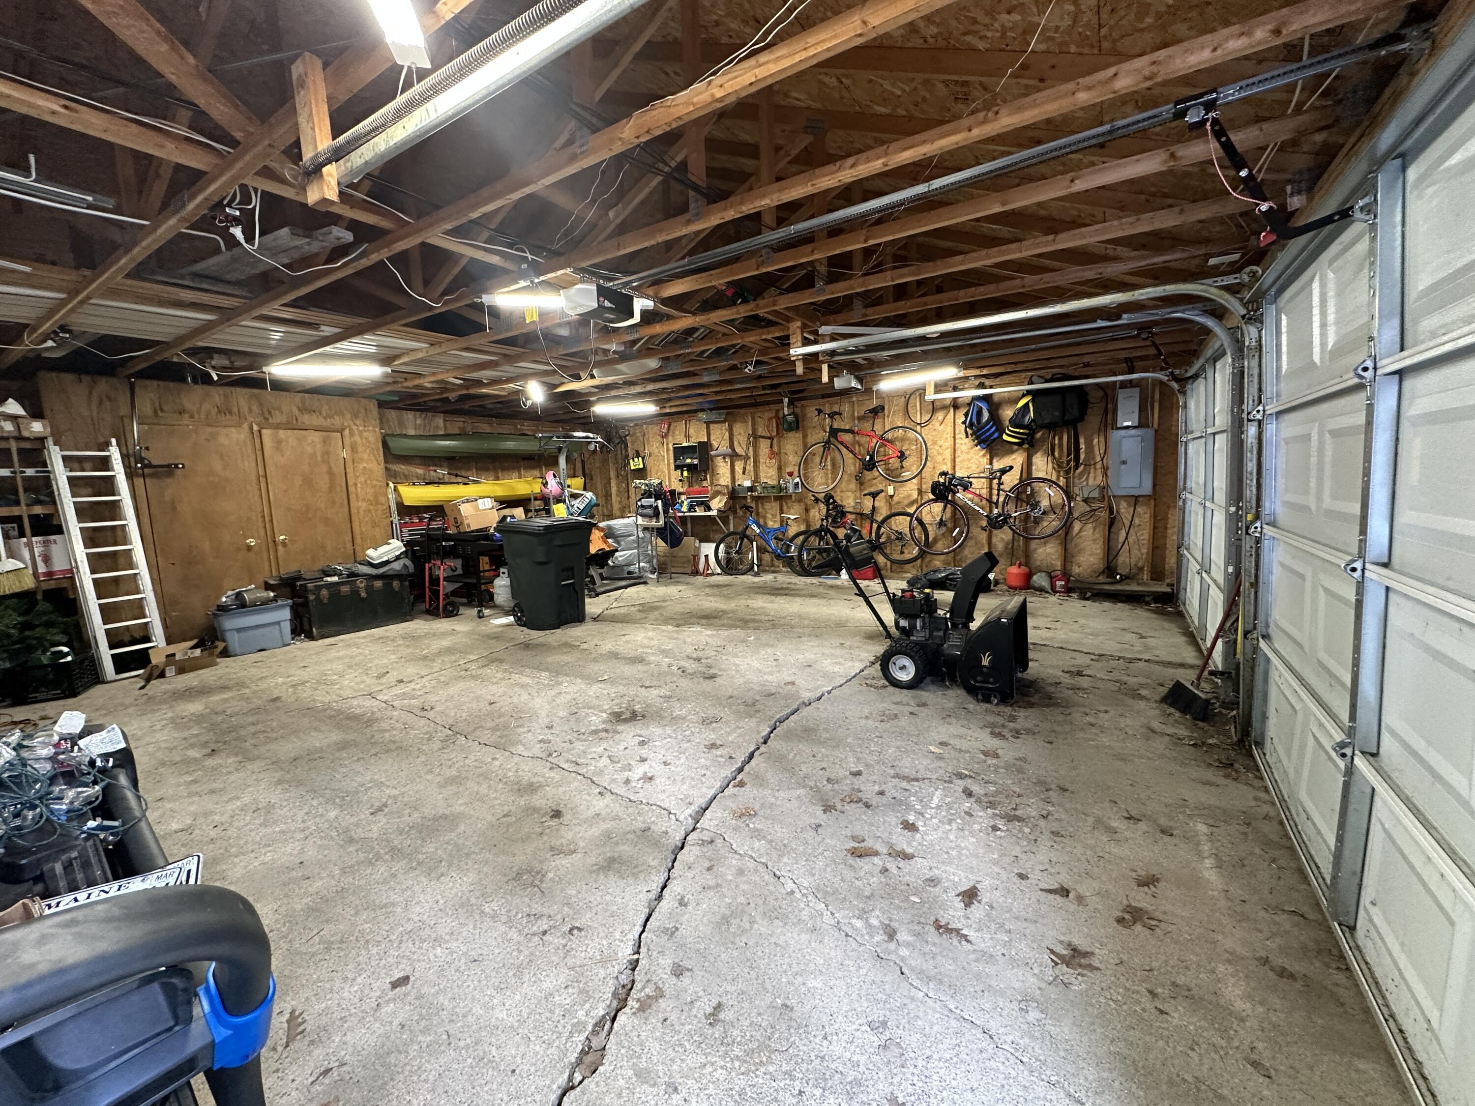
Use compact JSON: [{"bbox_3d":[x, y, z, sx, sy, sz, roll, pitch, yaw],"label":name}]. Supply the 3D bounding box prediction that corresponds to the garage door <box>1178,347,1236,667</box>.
[{"bbox_3d":[3.613,-0.387,4.621,0.060,2.130,2.740,1,7,32],"label":"garage door"}]

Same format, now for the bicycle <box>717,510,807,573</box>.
[{"bbox_3d":[0.495,-0.171,8.652,1.730,1.020,0.580,0,7,25],"label":"bicycle"}]

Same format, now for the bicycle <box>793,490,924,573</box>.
[{"bbox_3d":[1.579,-0.202,7.845,1.820,1.150,0.600,1,7,32],"label":"bicycle"}]

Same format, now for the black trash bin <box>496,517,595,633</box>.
[{"bbox_3d":[-1.971,0.202,6.214,0.730,1.060,0.660,1,7,32],"label":"black trash bin"}]

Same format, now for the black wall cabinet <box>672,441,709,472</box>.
[{"bbox_3d":[-0.703,-1.484,9.247,0.470,0.430,0.260,1,8,32],"label":"black wall cabinet"}]

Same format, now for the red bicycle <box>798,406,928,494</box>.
[{"bbox_3d":[1.547,-1.345,7.649,1.760,1.030,0.620,-4,4,36],"label":"red bicycle"}]

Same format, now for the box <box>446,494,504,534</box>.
[{"bbox_3d":[-3.394,-0.475,7.665,0.340,0.335,0.490,2,15,34],"label":"box"}]

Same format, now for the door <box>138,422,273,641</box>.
[{"bbox_3d":[-4.957,-0.153,5.621,0.050,2.040,0.770,1,7,32],"label":"door"}]

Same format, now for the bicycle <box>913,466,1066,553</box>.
[{"bbox_3d":[2.832,-0.534,6.883,1.740,0.965,0.600,-12,0,35],"label":"bicycle"}]

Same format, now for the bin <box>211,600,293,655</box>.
[{"bbox_3d":[-4.493,0.692,5.549,0.420,0.400,0.560,4,9,40],"label":"bin"}]

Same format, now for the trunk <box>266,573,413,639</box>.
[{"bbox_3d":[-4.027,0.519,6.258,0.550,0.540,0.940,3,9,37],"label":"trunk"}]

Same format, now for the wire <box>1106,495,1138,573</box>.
[{"bbox_3d":[4.157,-0.199,6.453,0.260,0.840,0.080,1,7,32],"label":"wire"}]

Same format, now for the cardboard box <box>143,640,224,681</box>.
[{"bbox_3d":[-4.650,0.882,5.011,0.300,0.210,0.430,-1,6,20],"label":"cardboard box"}]

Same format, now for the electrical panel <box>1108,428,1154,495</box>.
[{"bbox_3d":[4.252,-0.979,6.431,0.380,0.705,0.090,2,8,32],"label":"electrical panel"}]

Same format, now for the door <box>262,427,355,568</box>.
[{"bbox_3d":[-4.487,-0.255,6.360,0.050,2.040,0.760,1,7,32],"label":"door"}]

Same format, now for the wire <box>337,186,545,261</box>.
[{"bbox_3d":[-1.291,-1.457,2.745,0.070,0.090,1.020,2,8,32],"label":"wire"}]

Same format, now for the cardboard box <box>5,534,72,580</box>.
[{"bbox_3d":[-5.635,0.030,4.801,0.260,0.345,0.350,1,7,32],"label":"cardboard box"}]

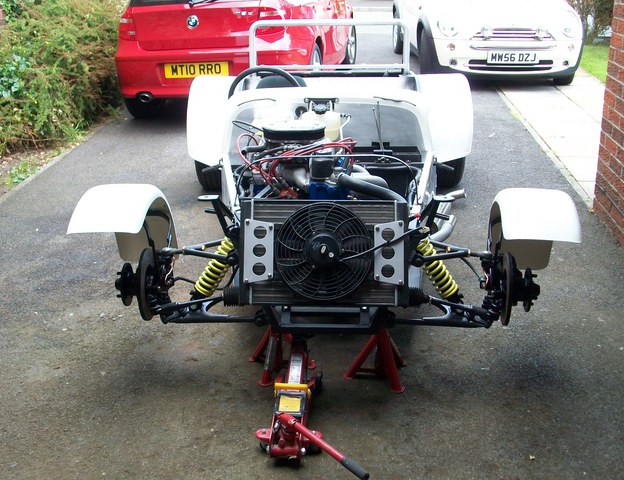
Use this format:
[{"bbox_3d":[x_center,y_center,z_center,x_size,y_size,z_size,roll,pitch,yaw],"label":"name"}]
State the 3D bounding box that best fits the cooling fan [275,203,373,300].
[{"bbox_3d":[0.037,0.035,2.370,0.300,0.297,0.085,0,-5,0],"label":"cooling fan"}]

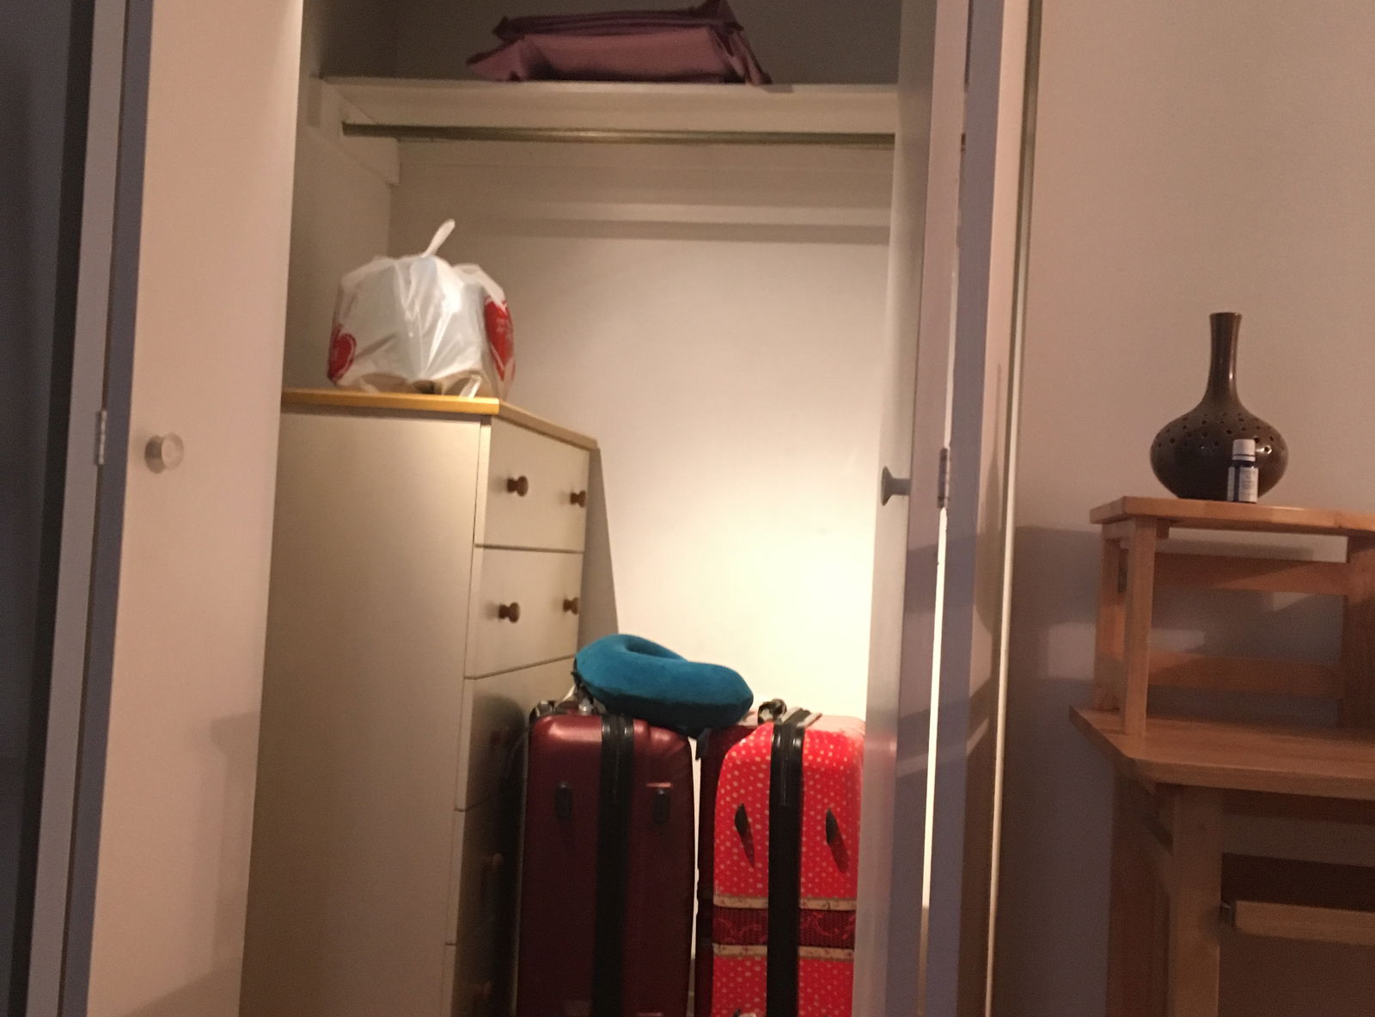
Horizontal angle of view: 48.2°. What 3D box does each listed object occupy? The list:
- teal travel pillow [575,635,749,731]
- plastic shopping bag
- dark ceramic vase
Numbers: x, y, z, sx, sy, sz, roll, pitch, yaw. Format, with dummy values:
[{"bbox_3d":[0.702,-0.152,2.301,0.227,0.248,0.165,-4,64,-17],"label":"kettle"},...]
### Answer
[{"bbox_3d":[-0.043,0.297,2.603,0.280,0.115,0.280,11,12,-17],"label":"teal travel pillow"},{"bbox_3d":[-0.440,-0.326,2.587,0.300,0.312,0.230,3,-2,8],"label":"plastic shopping bag"},{"bbox_3d":[0.603,-0.111,1.737,0.151,0.222,0.151,3,-2,8],"label":"dark ceramic vase"}]

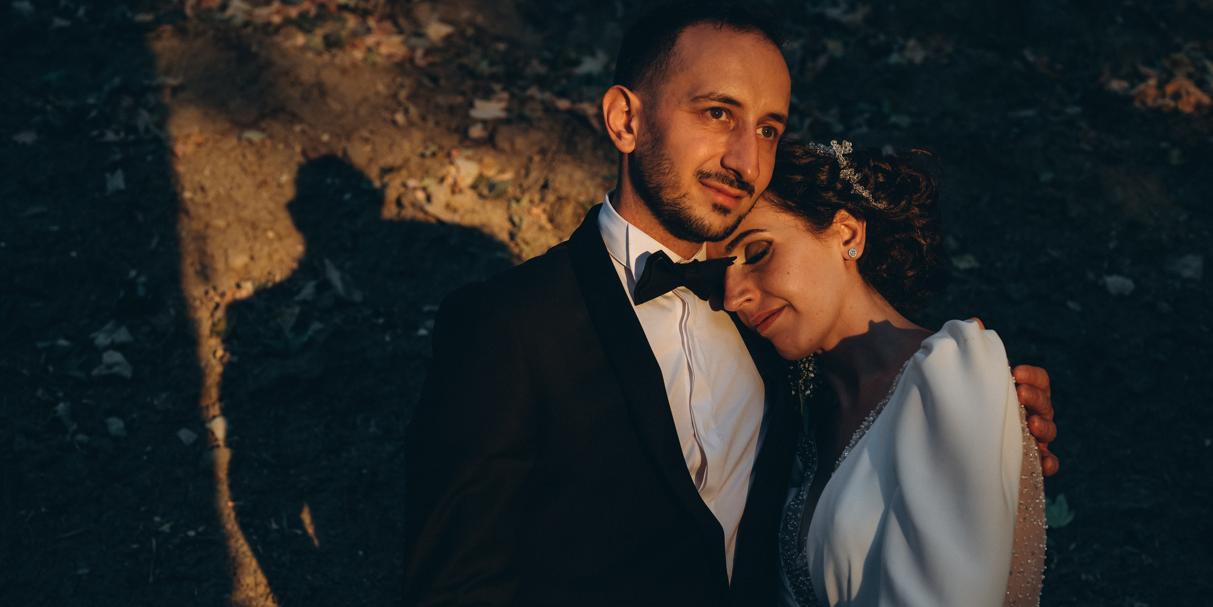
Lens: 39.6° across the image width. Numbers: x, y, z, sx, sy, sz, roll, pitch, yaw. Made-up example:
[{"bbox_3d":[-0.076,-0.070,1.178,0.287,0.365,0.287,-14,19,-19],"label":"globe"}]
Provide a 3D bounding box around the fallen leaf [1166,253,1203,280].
[{"bbox_3d":[1.069,-0.068,3.114,0.065,0.018,0.058,0,41,0],"label":"fallen leaf"}]

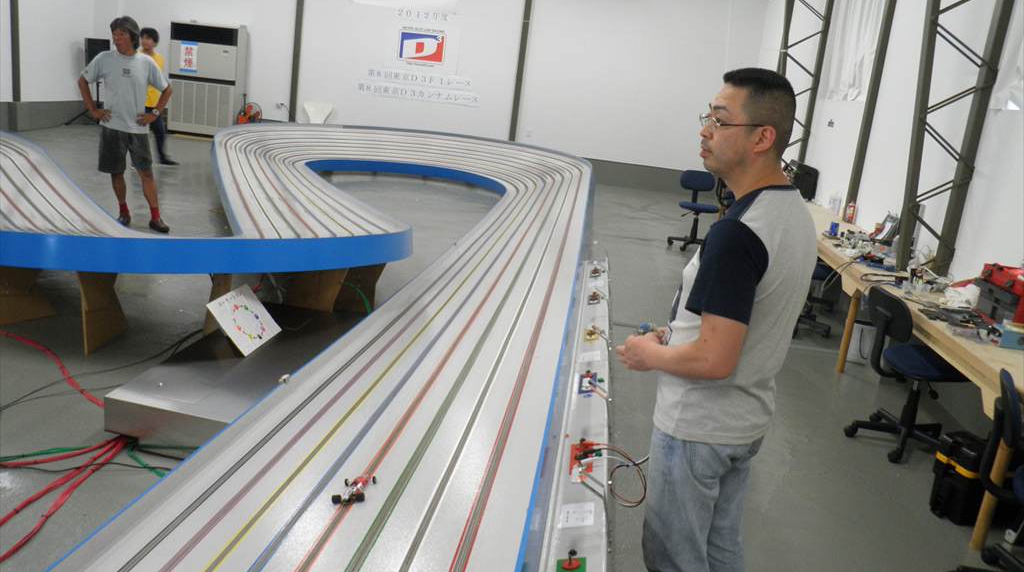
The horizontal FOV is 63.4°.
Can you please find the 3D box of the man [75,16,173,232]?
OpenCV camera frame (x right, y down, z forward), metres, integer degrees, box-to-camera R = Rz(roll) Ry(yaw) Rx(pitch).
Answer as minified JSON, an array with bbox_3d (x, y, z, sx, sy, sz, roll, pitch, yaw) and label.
[{"bbox_3d":[-3.184,-1.352,6.918,0.700,1.720,0.400,1,15,-23],"label":"man"}]

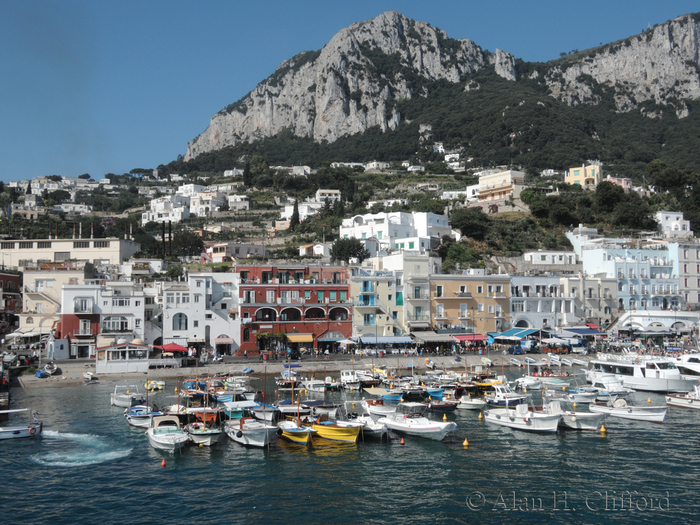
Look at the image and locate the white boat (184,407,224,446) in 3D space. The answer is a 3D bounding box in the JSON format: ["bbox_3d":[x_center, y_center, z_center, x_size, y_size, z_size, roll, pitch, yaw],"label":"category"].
[{"bbox_3d":[-12.380,13.909,60.983,2.400,2.600,6.300,1,-4,-17],"label":"white boat"}]

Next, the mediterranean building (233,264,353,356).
[{"bbox_3d":[-11.565,9.856,145.177,22.200,17.400,11.000,1,-3,-16],"label":"mediterranean building"}]

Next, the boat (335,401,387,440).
[{"bbox_3d":[1.137,14.815,65.561,2.200,2.600,5.800,3,-4,-40],"label":"boat"}]

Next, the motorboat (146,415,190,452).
[{"bbox_3d":[-15.130,14.048,59.568,2.500,2.150,6.100,1,-4,-21],"label":"motorboat"}]

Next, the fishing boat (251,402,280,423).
[{"bbox_3d":[-8.729,15.162,73.052,2.300,1.650,6.000,1,-4,-20],"label":"fishing boat"}]

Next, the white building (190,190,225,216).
[{"bbox_3d":[-57.858,-23.872,287.847,10.000,9.300,10.000,-1,-3,19],"label":"white building"}]

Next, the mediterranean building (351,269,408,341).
[{"bbox_3d":[5.282,10.507,150.059,11.300,17.215,10.500,1,-4,-11],"label":"mediterranean building"}]

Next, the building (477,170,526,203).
[{"bbox_3d":[55.103,-27.446,257.324,8.000,9.770,16.500,2,-4,-33],"label":"building"}]

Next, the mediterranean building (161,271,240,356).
[{"bbox_3d":[-30.839,10.854,147.535,15.700,16.617,10.500,0,-4,-7],"label":"mediterranean building"}]

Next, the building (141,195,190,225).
[{"bbox_3d":[-75.381,-21.168,289.700,19.500,11.000,9.500,-3,-4,38],"label":"building"}]

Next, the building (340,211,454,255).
[{"bbox_3d":[13.635,-8.518,206.385,22.000,11.819,24.000,-3,-5,40],"label":"building"}]

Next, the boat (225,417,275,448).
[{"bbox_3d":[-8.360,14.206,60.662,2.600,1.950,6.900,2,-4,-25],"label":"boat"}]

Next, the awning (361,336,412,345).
[{"bbox_3d":[7.410,15.592,141.549,10.100,1.496,2.800,1,-4,-11],"label":"awning"}]

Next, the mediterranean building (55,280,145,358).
[{"bbox_3d":[-48.726,10.960,139.112,16.000,14.800,10.000,1,-3,-18],"label":"mediterranean building"}]

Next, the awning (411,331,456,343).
[{"bbox_3d":[17.041,15.119,144.869,8.200,1.900,5.000,1,-3,-16],"label":"awning"}]

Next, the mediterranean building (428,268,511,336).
[{"bbox_3d":[24.558,10.929,155.062,18.500,17.235,11.000,1,-4,-16],"label":"mediterranean building"}]

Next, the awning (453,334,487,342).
[{"bbox_3d":[24.953,15.639,146.640,6.600,1.200,3.200,1,-3,-16],"label":"awning"}]

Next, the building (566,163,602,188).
[{"bbox_3d":[84.889,-31.367,256.191,11.300,8.400,8.000,-2,-4,27],"label":"building"}]

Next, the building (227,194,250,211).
[{"bbox_3d":[-47.827,-25.708,303.976,8.800,6.100,6.500,-1,-3,10],"label":"building"}]

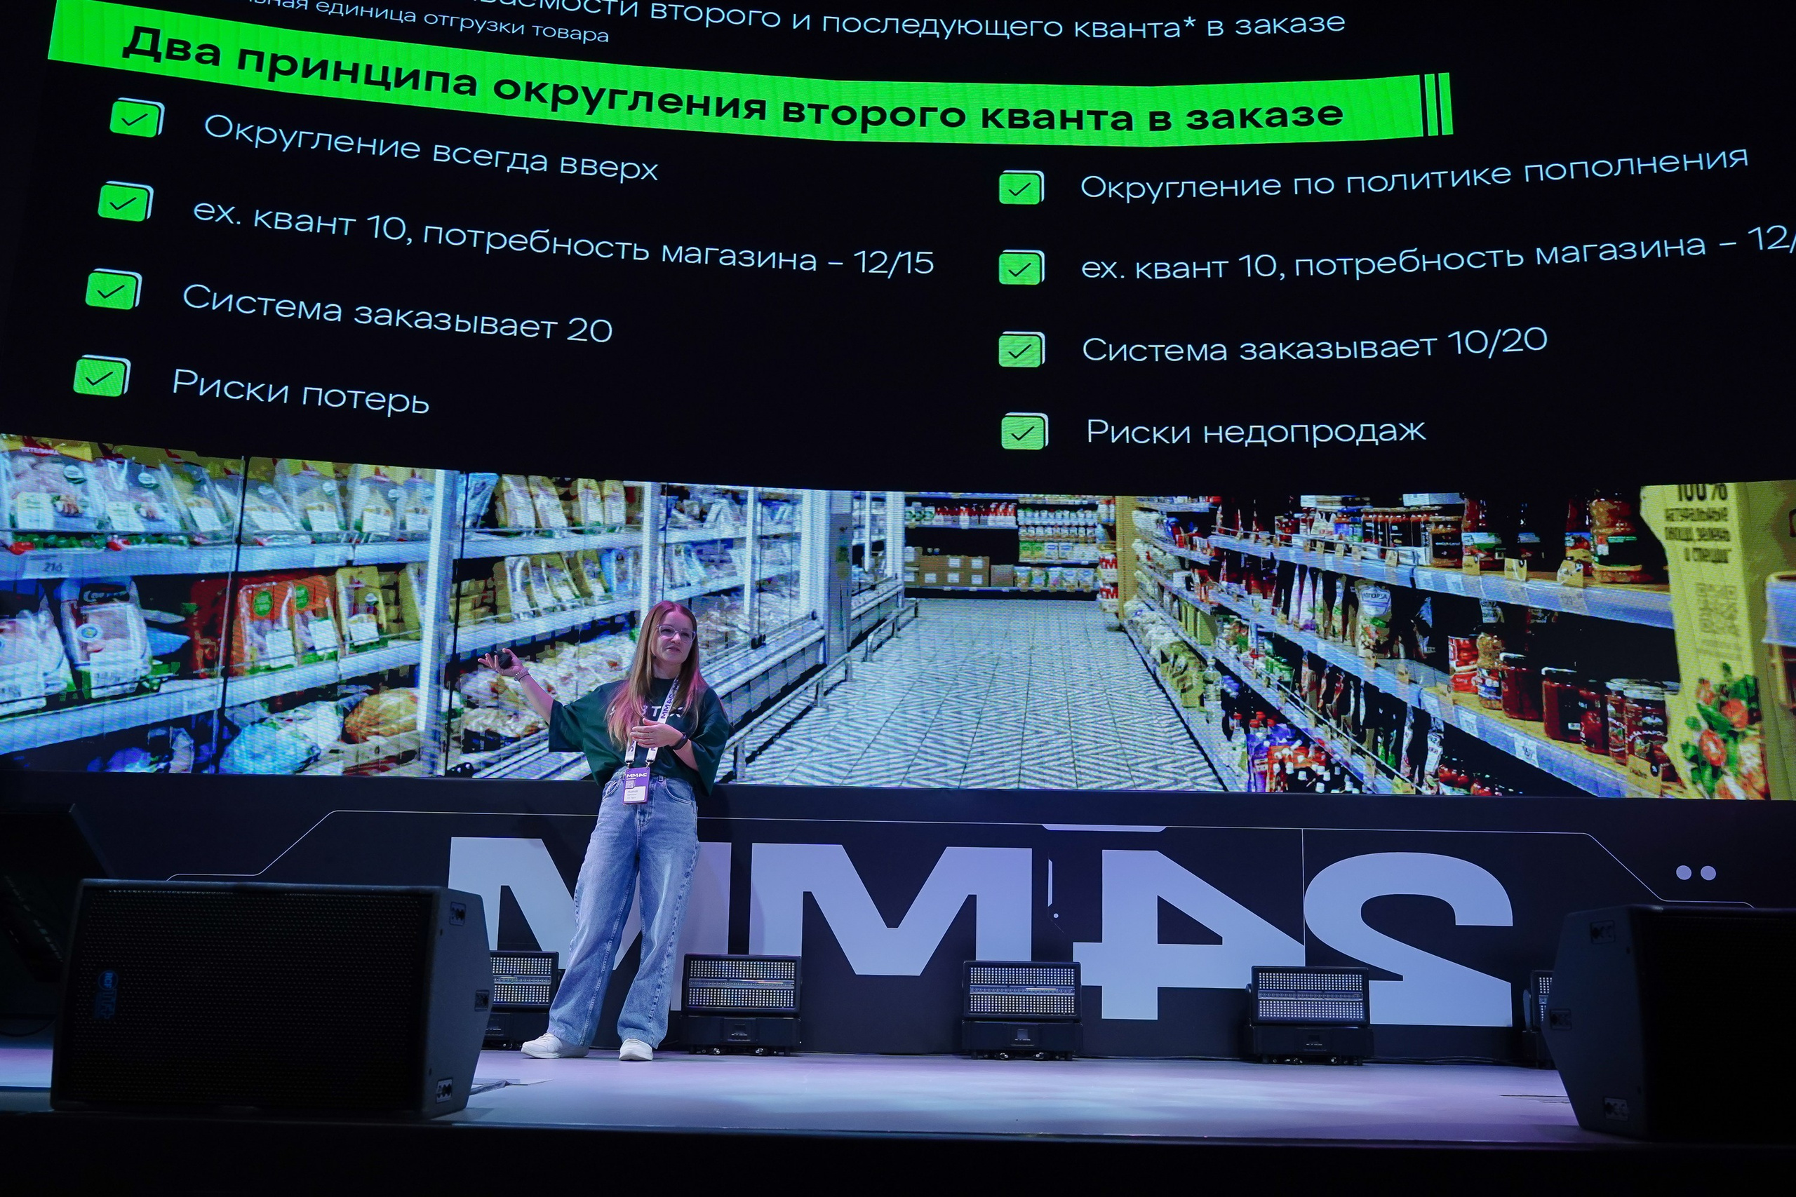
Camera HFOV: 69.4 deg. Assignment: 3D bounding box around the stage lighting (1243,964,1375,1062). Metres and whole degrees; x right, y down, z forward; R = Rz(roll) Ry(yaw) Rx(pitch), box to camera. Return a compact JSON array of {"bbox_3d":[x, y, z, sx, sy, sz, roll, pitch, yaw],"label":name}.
[{"bbox_3d":[1.600,1.602,5.000,0.445,0.345,0.210,1,-11,0],"label":"stage lighting"}]

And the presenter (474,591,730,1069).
[{"bbox_3d":[-1.100,0.848,4.880,0.900,1.660,0.470,2,-11,-7],"label":"presenter"}]

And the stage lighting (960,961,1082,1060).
[{"bbox_3d":[0.478,1.585,5.000,0.445,0.345,0.210,1,-11,0],"label":"stage lighting"}]

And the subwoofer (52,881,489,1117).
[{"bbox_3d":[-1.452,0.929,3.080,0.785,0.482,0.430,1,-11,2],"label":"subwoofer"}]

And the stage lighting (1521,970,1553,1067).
[{"bbox_3d":[2.660,1.615,5.020,0.445,0.345,0.210,1,-11,0],"label":"stage lighting"}]

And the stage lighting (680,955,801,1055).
[{"bbox_3d":[-0.607,1.563,5.000,0.445,0.345,0.210,1,-11,0],"label":"stage lighting"}]

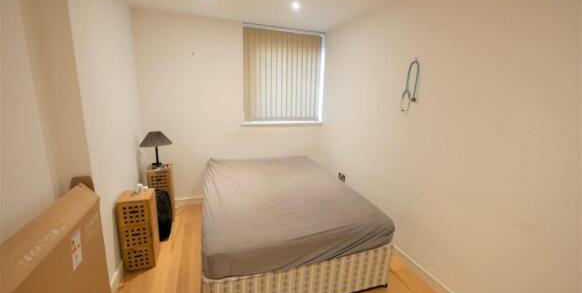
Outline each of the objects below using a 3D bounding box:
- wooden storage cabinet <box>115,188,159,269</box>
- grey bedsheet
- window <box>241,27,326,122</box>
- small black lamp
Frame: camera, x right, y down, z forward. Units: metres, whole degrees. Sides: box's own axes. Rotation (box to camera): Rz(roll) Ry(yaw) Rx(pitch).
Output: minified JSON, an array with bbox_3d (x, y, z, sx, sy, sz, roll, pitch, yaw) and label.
[{"bbox_3d":[-1.369,0.741,2.149,0.237,0.633,0.280,-3,13,-20],"label":"wooden storage cabinet"},{"bbox_3d":[-0.133,0.484,2.472,1.390,0.240,1.910,-2,13,-17],"label":"grey bedsheet"},{"bbox_3d":[-0.079,-0.920,3.230,1.170,1.270,0.100,-2,13,-20],"label":"window"},{"bbox_3d":[-1.498,0.042,2.638,0.295,0.415,0.295,-2,13,-20],"label":"small black lamp"}]

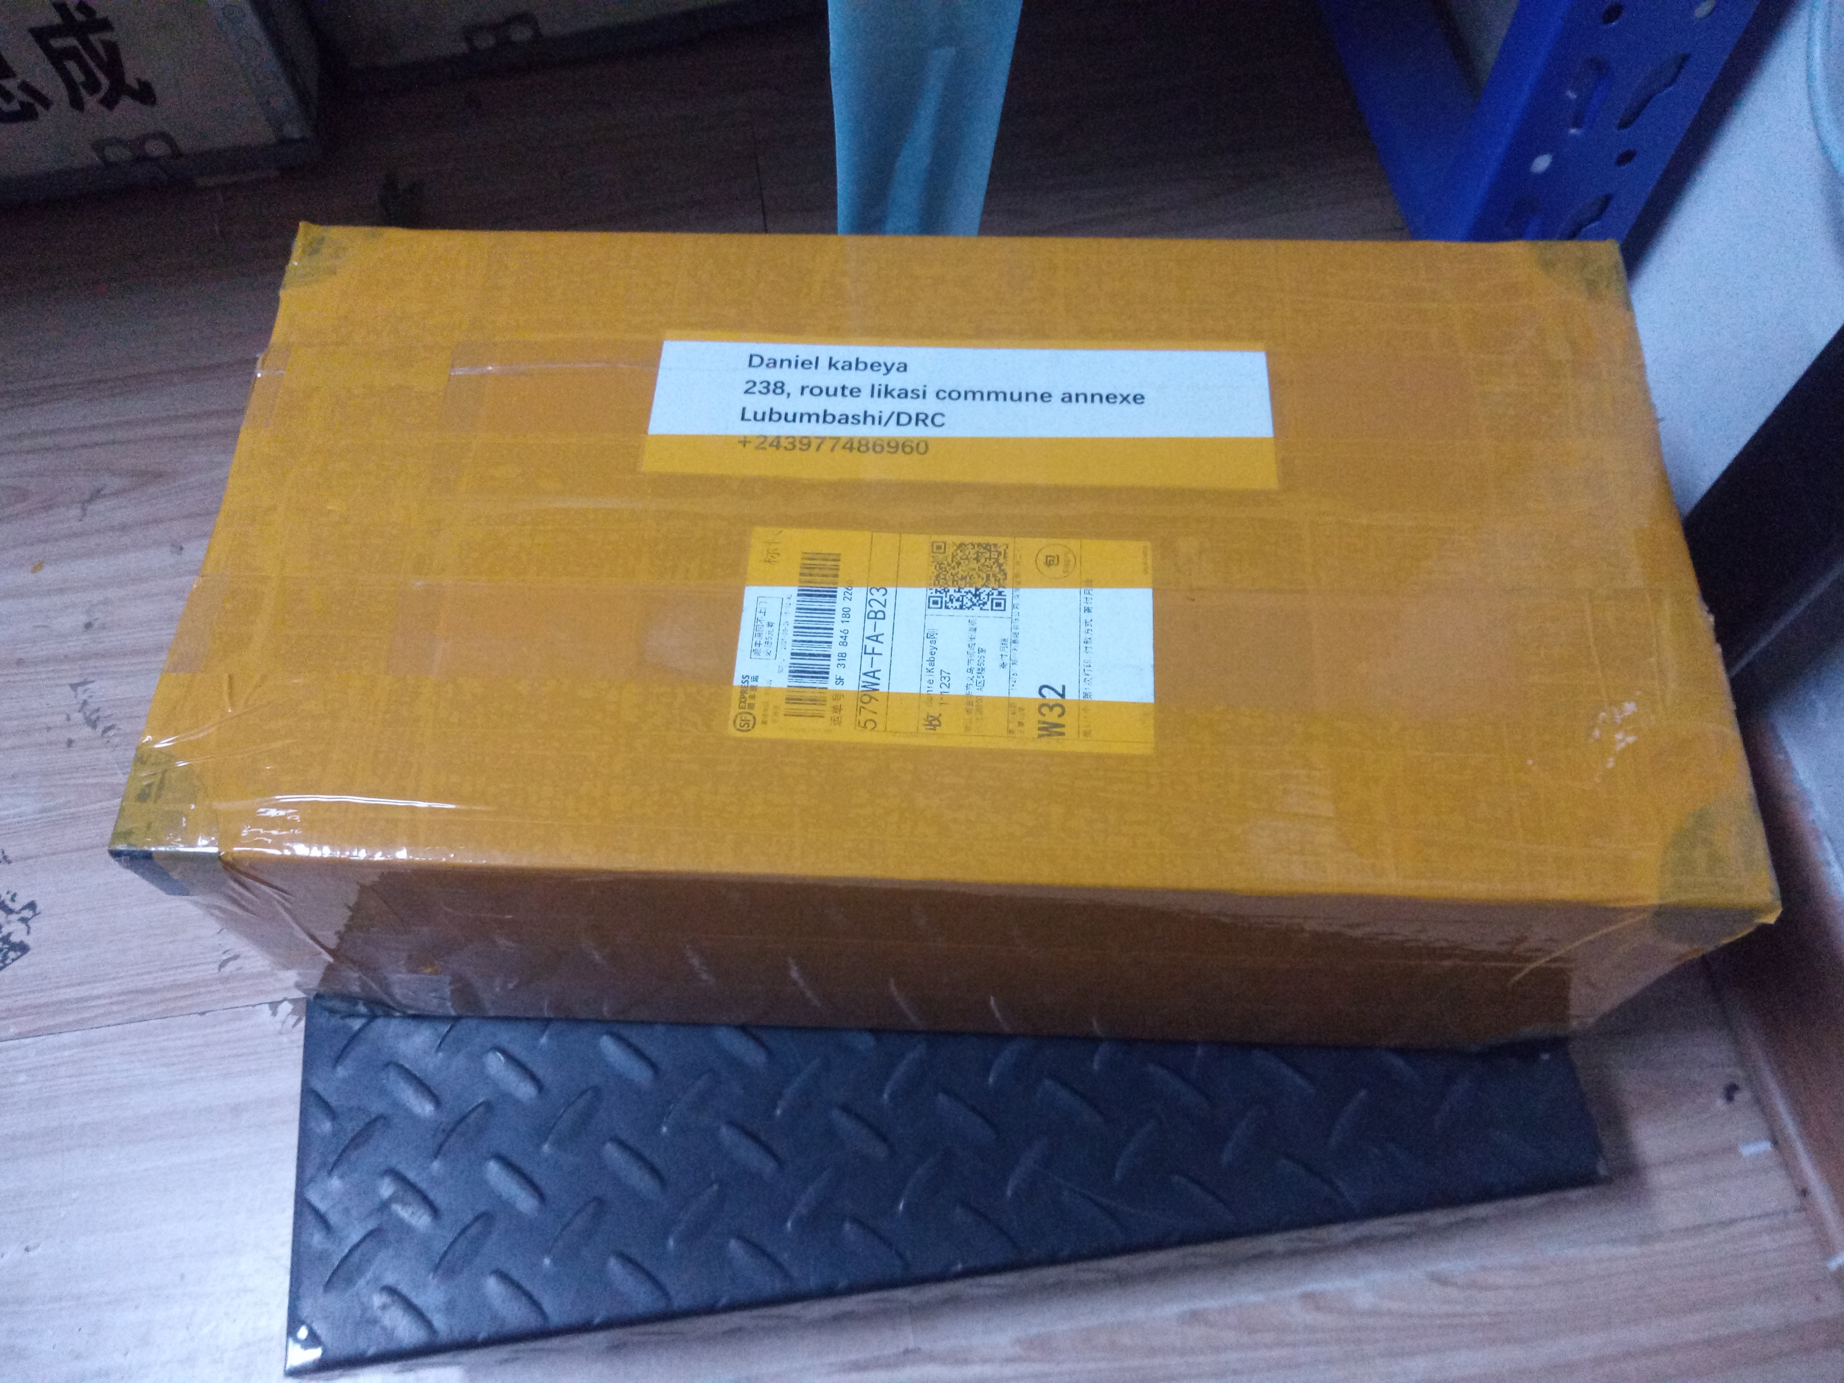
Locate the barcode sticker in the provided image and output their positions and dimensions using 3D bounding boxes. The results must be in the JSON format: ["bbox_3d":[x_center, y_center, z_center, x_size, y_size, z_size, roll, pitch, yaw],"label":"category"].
[{"bbox_3d":[0.008,-0.017,0.469,0.129,0.001,0.076,2,63,2],"label":"barcode sticker"}]

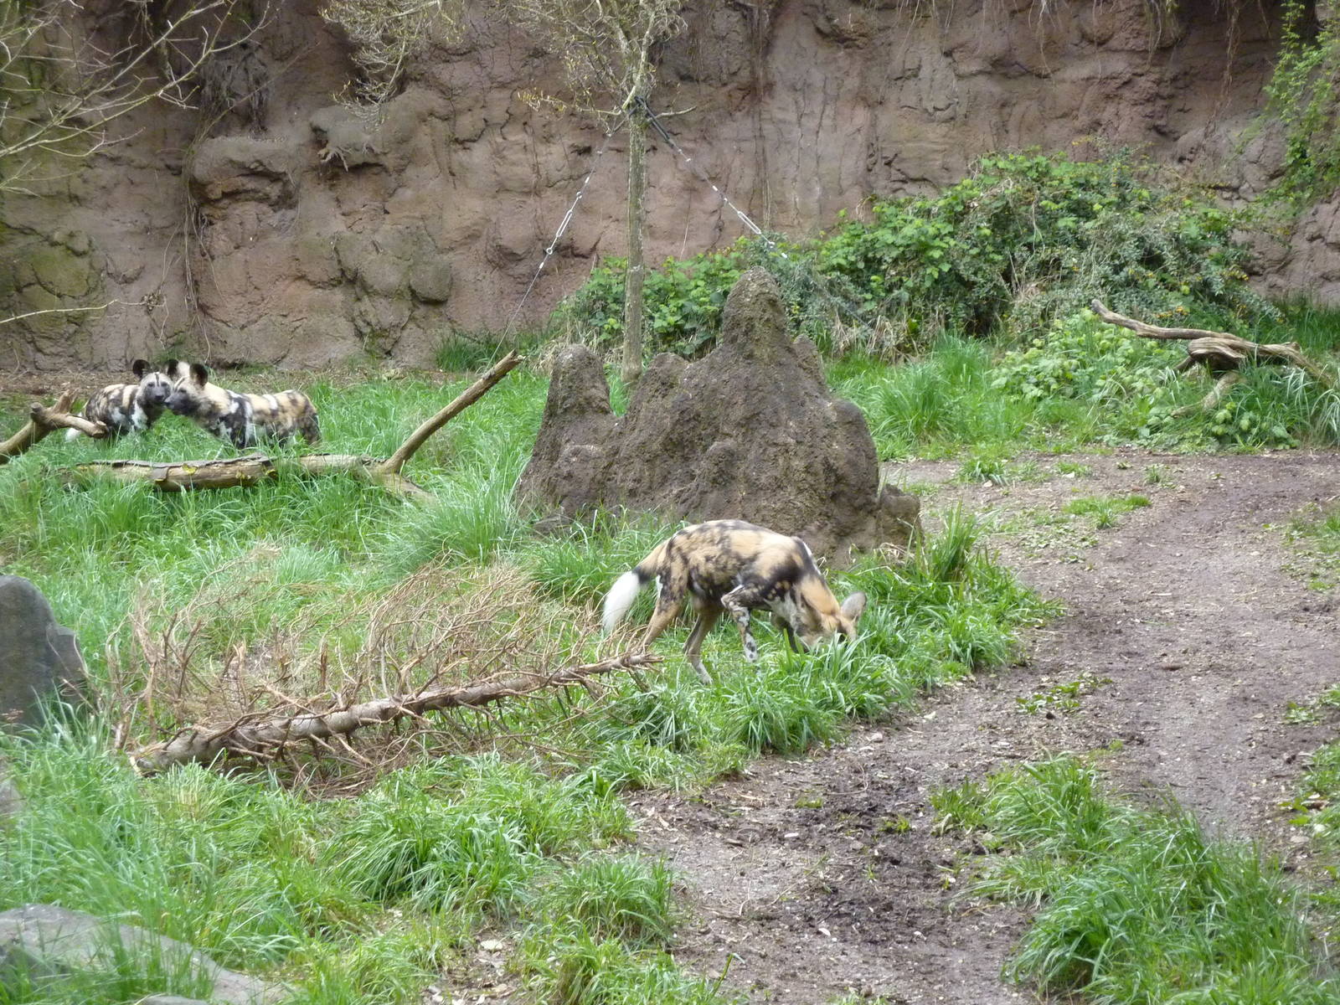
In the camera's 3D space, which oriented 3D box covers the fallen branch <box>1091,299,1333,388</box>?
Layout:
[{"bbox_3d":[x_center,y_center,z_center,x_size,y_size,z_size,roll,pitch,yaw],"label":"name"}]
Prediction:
[{"bbox_3d":[3.570,-1.043,30.300,1.500,0.520,0.550,0,7,0],"label":"fallen branch"}]

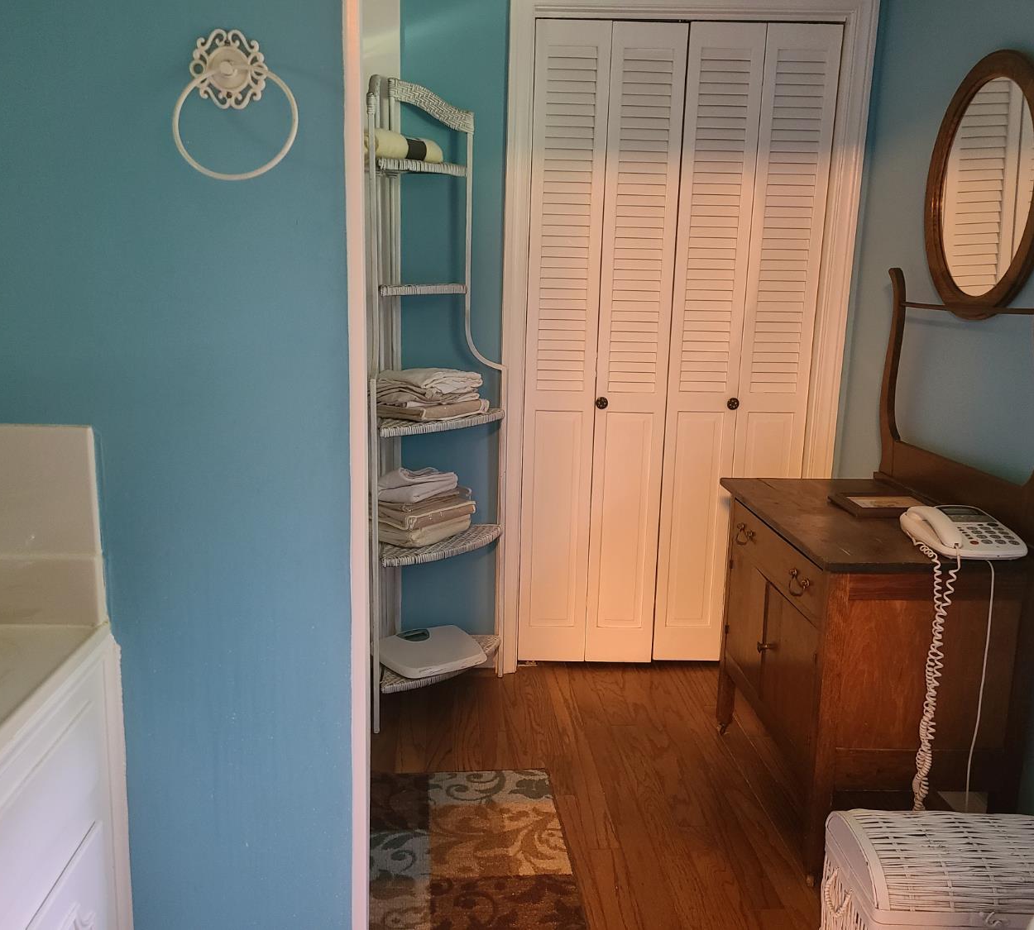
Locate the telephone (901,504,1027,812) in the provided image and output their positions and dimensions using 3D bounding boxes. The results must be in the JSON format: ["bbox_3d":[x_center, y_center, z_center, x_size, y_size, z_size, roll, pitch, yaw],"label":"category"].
[{"bbox_3d":[0.950,0.418,2.042,0.205,0.590,0.290,1,12,-1],"label":"telephone"}]

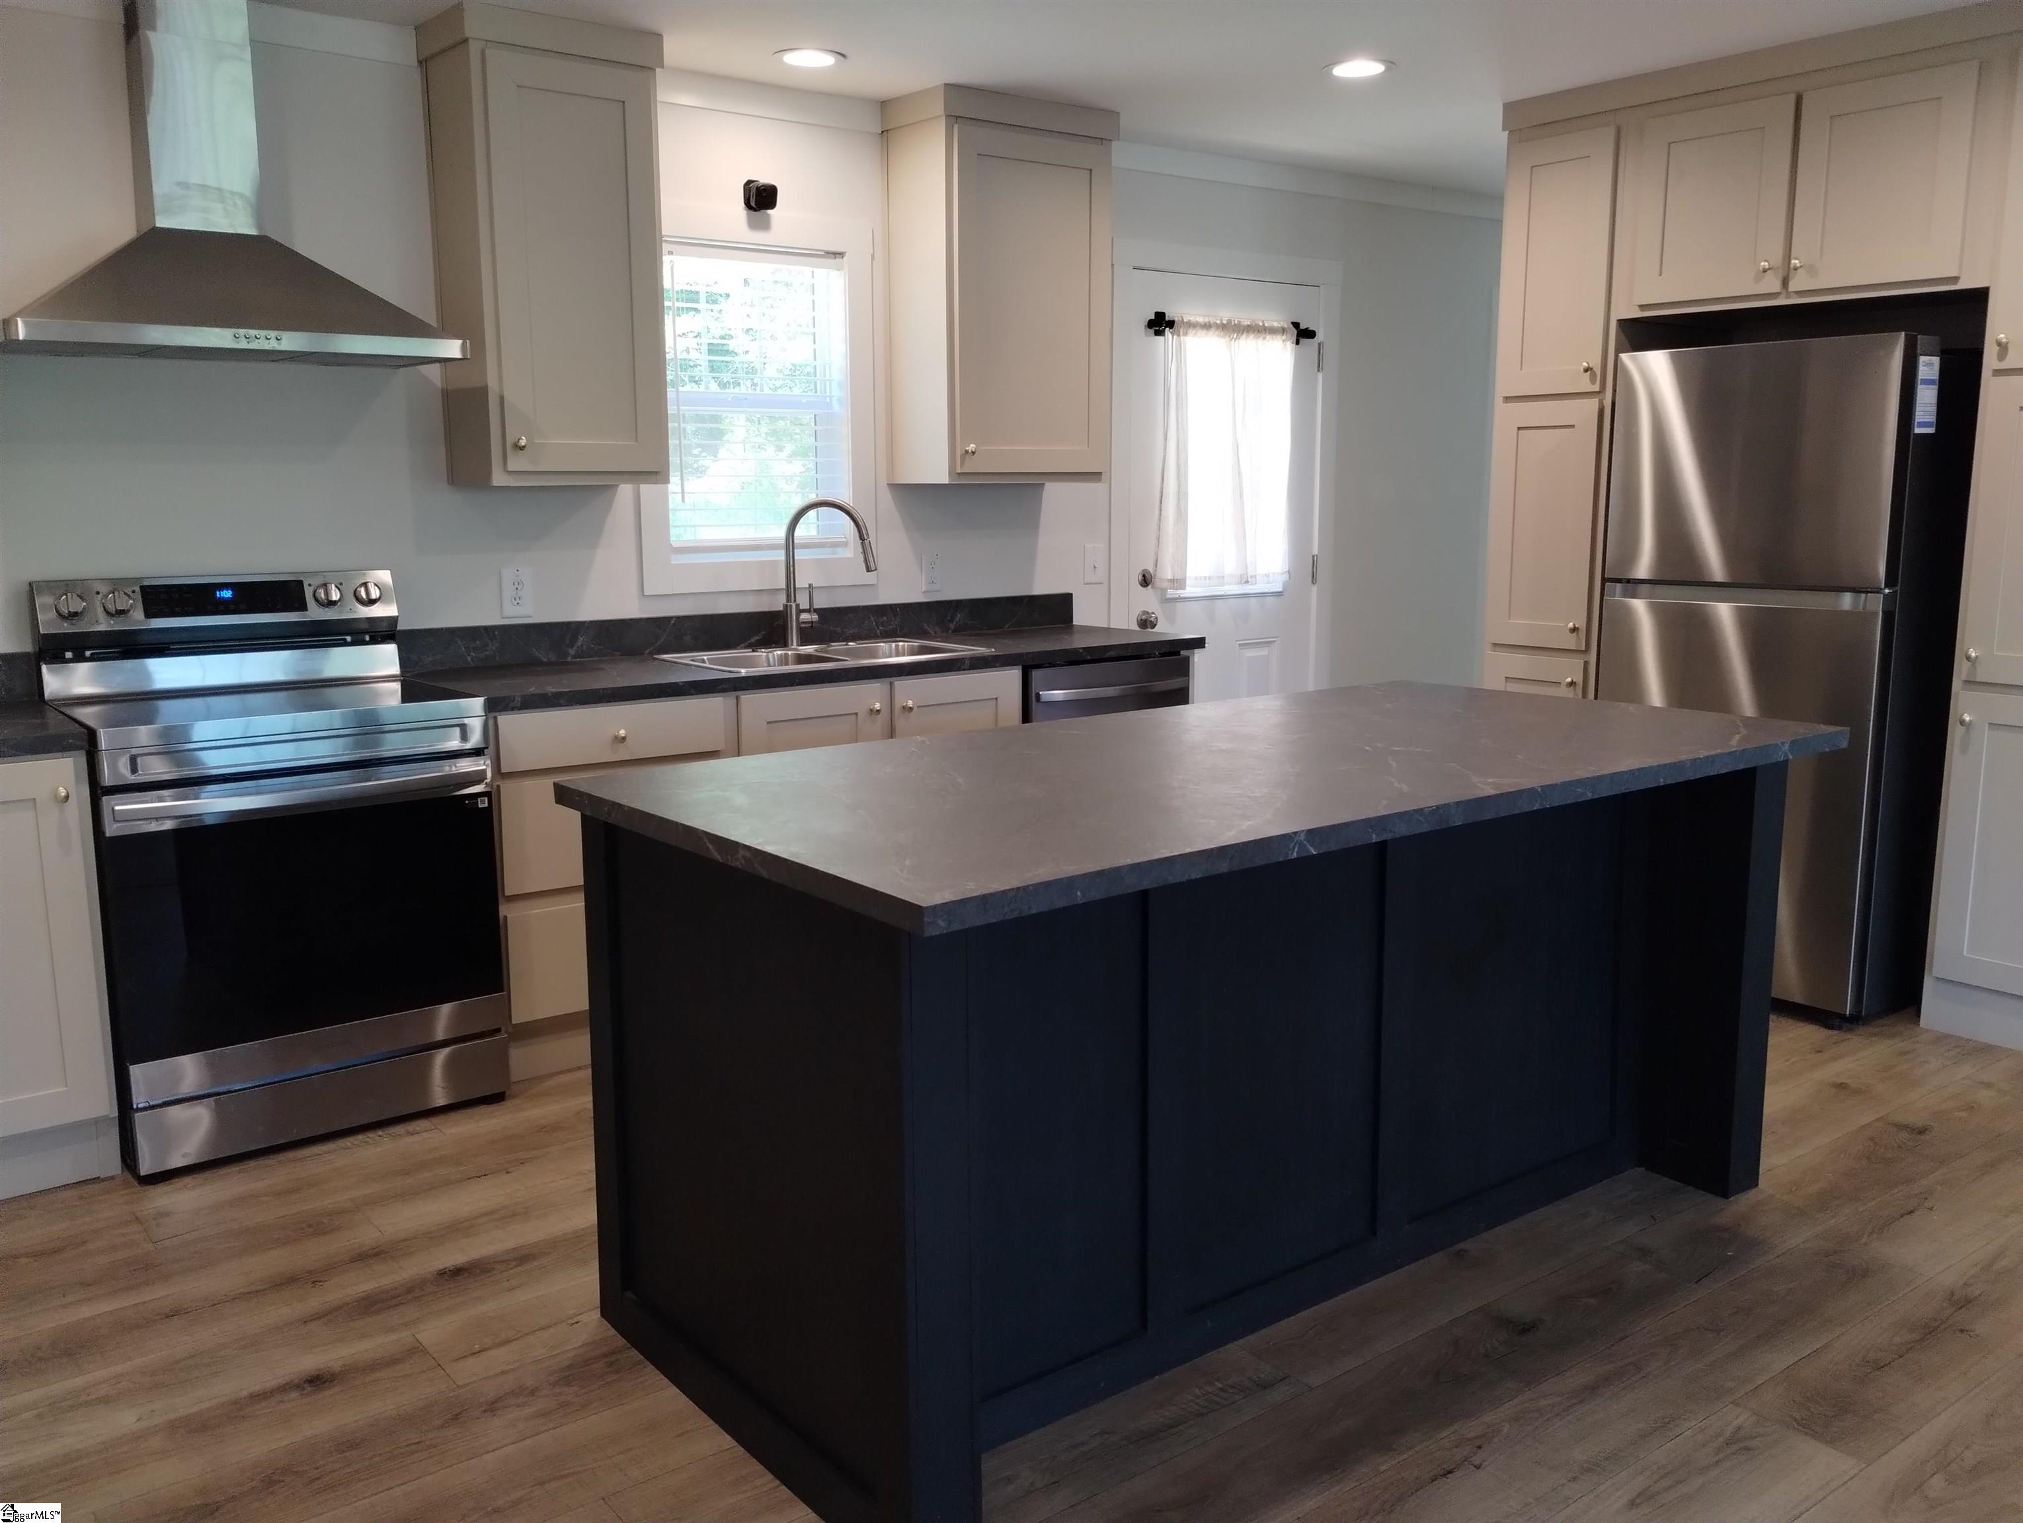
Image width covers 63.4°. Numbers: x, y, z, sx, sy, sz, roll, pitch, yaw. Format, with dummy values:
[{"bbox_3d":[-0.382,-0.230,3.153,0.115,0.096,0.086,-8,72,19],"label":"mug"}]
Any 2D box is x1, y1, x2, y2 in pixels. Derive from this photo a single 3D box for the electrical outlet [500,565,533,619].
[{"bbox_3d":[-1.275,-0.432,4.236,0.076,0.125,0.010,-8,12,-37],"label":"electrical outlet"}]

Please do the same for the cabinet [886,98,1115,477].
[{"bbox_3d":[-0.029,-1.373,4.871,0.617,1.077,0.315,-8,12,-37],"label":"cabinet"}]

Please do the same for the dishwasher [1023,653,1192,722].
[{"bbox_3d":[0.126,0.096,5.012,0.610,0.853,0.600,-8,12,-37],"label":"dishwasher"}]

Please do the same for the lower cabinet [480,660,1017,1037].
[{"bbox_3d":[-0.753,0.161,4.446,1.555,0.790,0.631,-8,12,-37],"label":"lower cabinet"}]

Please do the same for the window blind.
[{"bbox_3d":[-0.723,-1.039,4.704,0.585,0.840,0.044,-8,12,-37],"label":"window blind"}]

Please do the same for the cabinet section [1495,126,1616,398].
[{"bbox_3d":[1.779,-1.484,4.939,0.500,0.770,0.395,-8,12,-37],"label":"cabinet section"}]

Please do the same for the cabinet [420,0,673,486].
[{"bbox_3d":[-1.145,-1.247,4.096,0.495,1.094,0.331,-8,12,-37],"label":"cabinet"}]

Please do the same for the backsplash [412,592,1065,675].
[{"bbox_3d":[-0.678,-0.391,4.804,2.215,0.104,0.022,-8,12,-37],"label":"backsplash"}]

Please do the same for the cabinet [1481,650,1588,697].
[{"bbox_3d":[1.814,0.024,5.223,0.580,0.782,0.385,-8,12,-37],"label":"cabinet"}]

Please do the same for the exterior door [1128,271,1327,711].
[{"bbox_3d":[0.753,-0.658,5.831,0.915,2.047,0.045,-8,12,-37],"label":"exterior door"}]

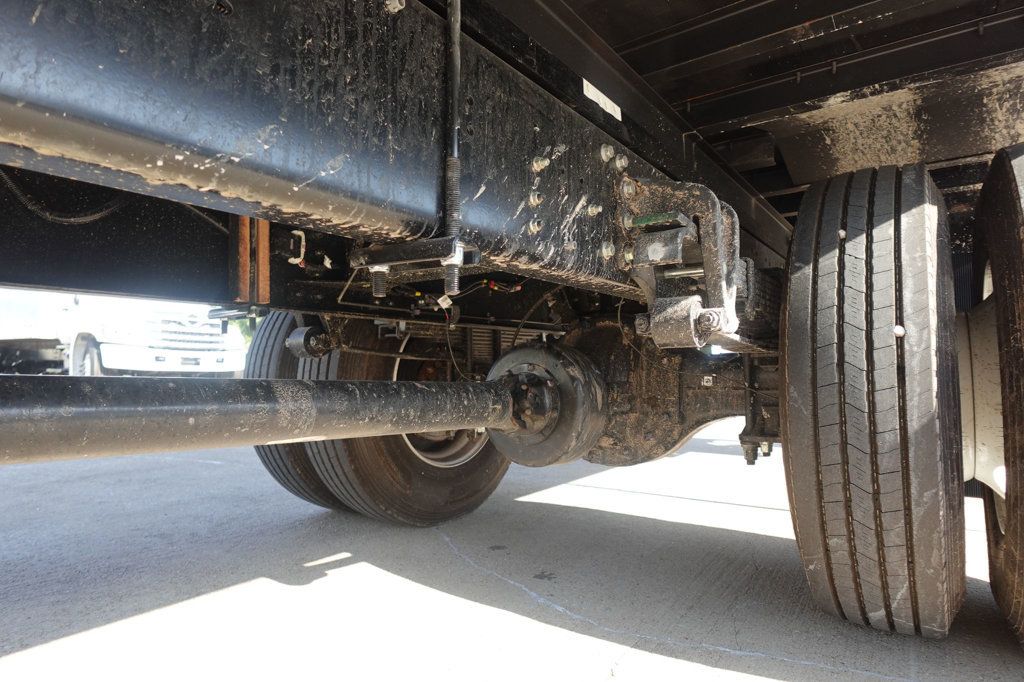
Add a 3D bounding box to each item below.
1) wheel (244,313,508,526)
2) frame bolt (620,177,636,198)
[{"bbox_3d":[-0.455,0.184,2.330,0.610,1.035,1.040,-3,-3,36],"label":"wheel"},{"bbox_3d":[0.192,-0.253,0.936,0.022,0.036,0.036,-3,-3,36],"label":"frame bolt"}]

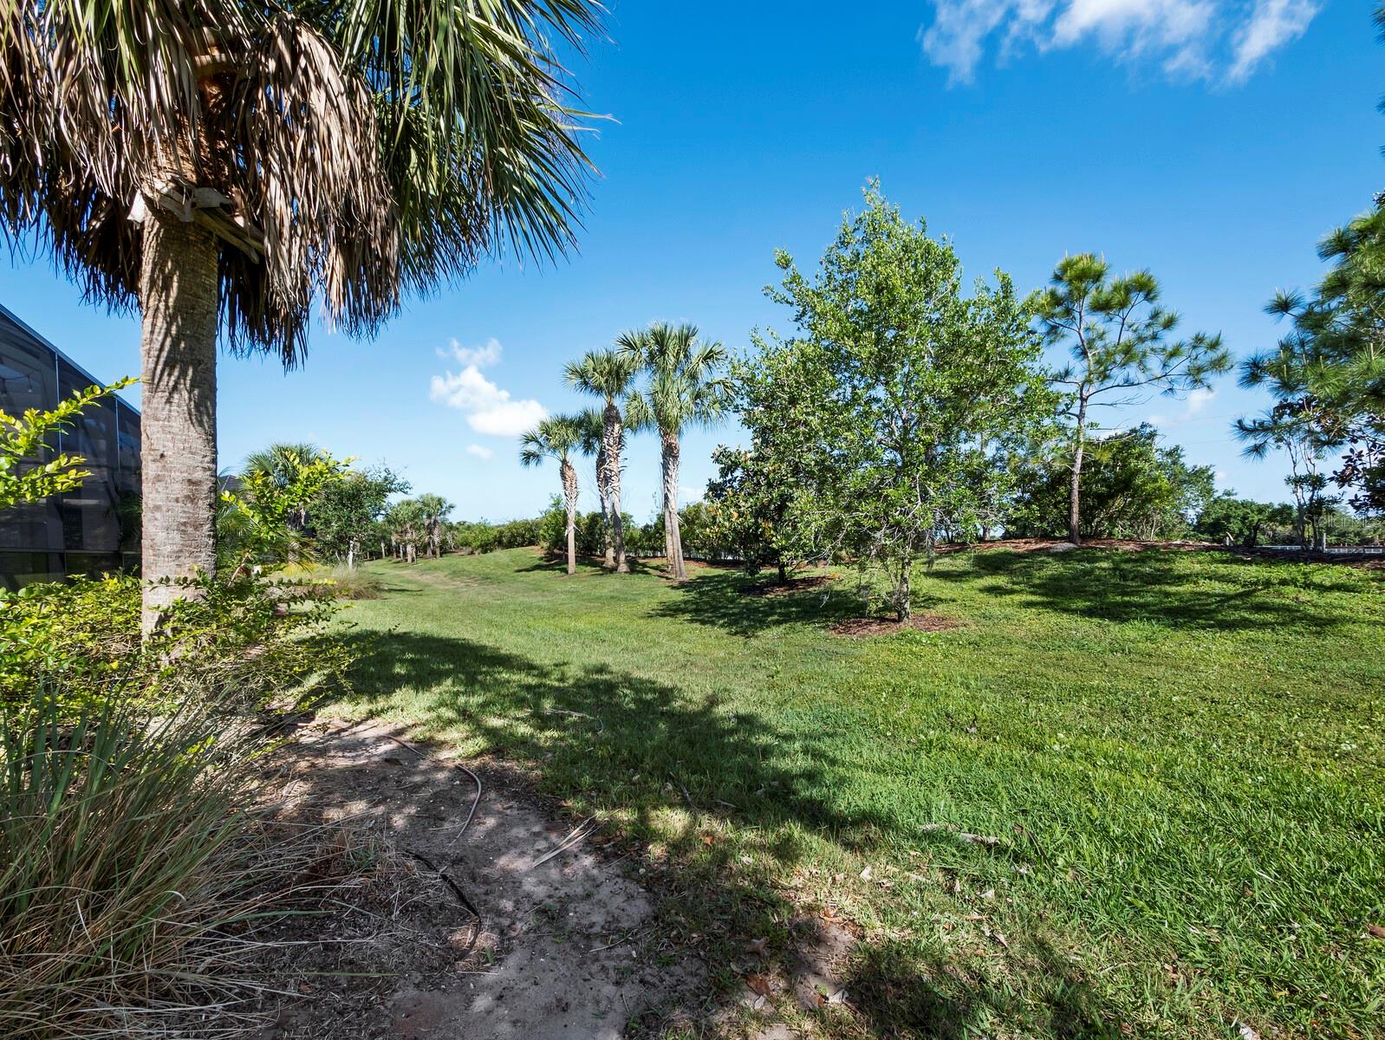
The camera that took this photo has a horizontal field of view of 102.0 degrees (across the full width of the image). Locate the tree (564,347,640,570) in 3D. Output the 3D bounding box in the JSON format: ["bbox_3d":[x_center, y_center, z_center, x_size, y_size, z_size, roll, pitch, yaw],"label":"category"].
[{"bbox_3d":[-3.032,-1.978,18.800,2.490,7.510,2.420,-1,0,0],"label":"tree"}]

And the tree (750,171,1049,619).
[{"bbox_3d":[3.467,-1.987,9.400,5.000,7.310,4.850,-1,0,0],"label":"tree"}]

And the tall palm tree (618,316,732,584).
[{"bbox_3d":[-0.518,-2.121,17.300,3.270,7.980,3.180,-1,0,0],"label":"tall palm tree"}]

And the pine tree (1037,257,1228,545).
[{"bbox_3d":[10.860,-2.971,13.800,4.700,7.110,4.560,-1,0,0],"label":"pine tree"}]

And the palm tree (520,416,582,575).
[{"bbox_3d":[-4.789,-0.825,19.000,2.090,5.390,2.020,-1,0,0],"label":"palm tree"}]

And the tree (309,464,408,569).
[{"bbox_3d":[-15.491,-0.176,26.000,4.530,4.870,4.390,-1,0,0],"label":"tree"}]

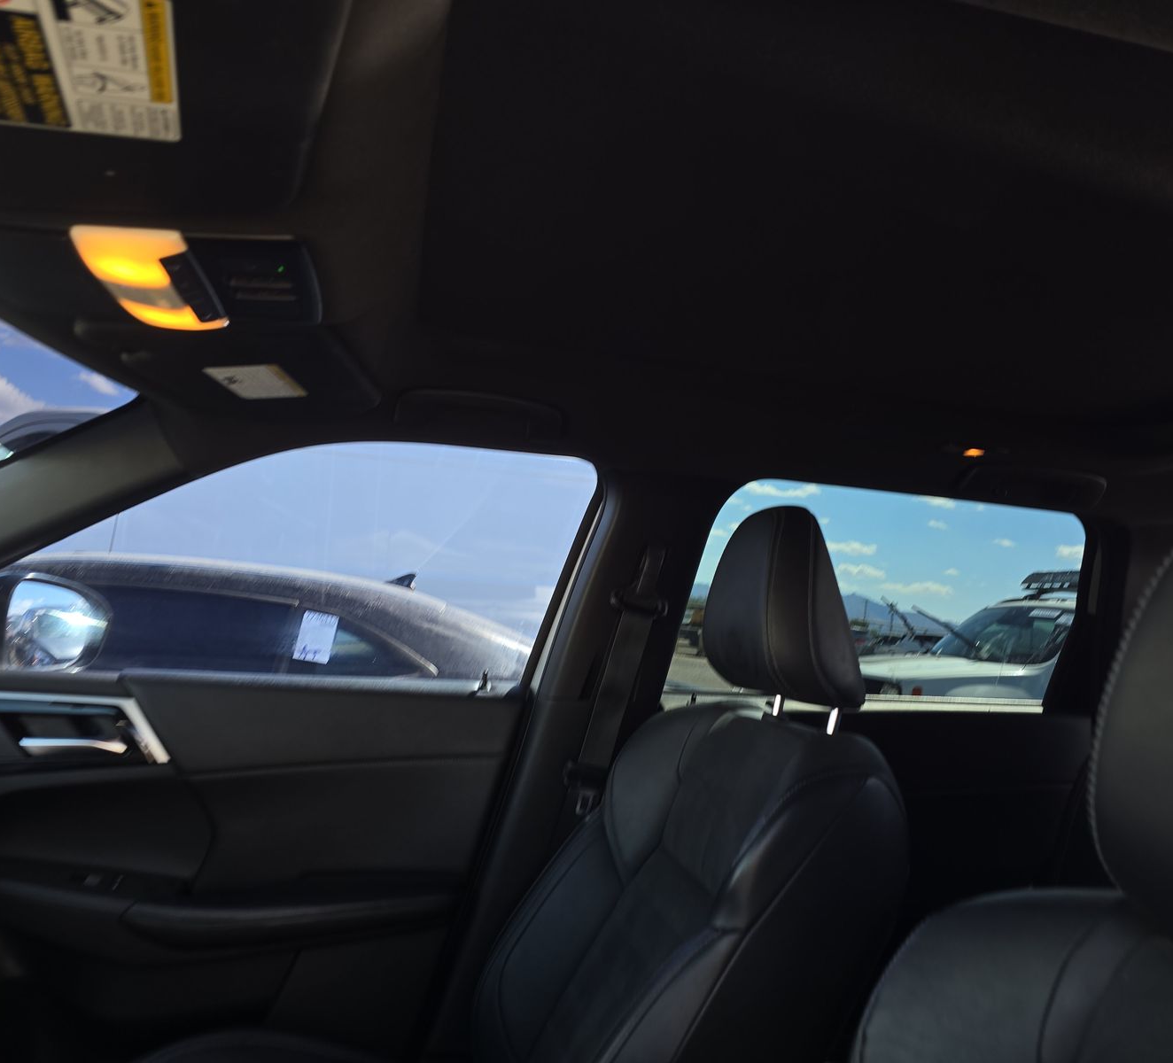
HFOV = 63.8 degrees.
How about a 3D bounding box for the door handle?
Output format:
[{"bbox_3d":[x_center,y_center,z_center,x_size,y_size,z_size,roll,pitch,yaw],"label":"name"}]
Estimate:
[{"bbox_3d":[-0.680,0.286,1.250,0.124,0.022,0.030,5,-5,-15],"label":"door handle"}]

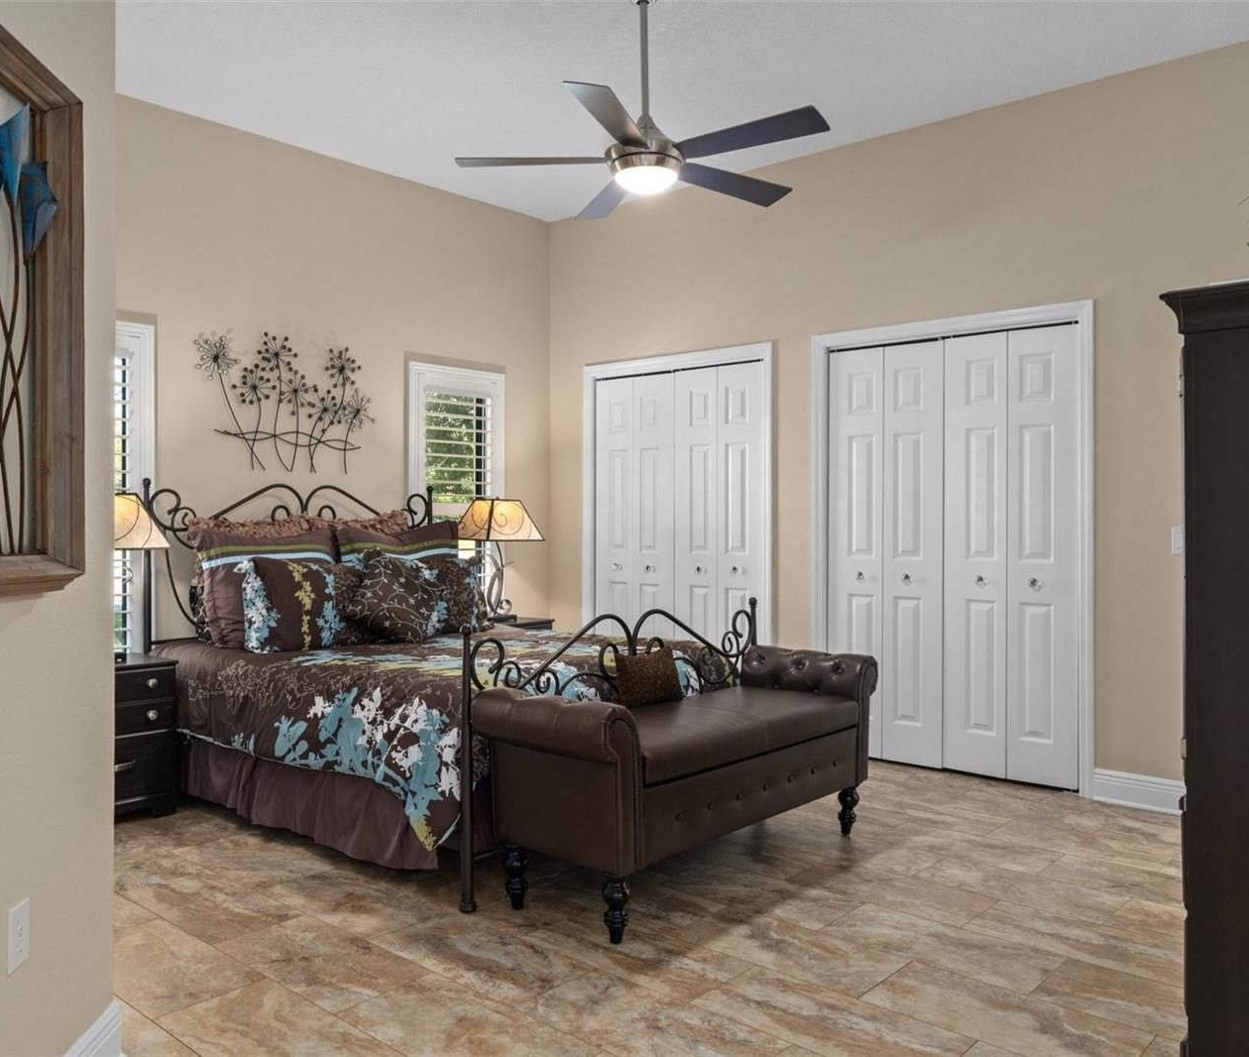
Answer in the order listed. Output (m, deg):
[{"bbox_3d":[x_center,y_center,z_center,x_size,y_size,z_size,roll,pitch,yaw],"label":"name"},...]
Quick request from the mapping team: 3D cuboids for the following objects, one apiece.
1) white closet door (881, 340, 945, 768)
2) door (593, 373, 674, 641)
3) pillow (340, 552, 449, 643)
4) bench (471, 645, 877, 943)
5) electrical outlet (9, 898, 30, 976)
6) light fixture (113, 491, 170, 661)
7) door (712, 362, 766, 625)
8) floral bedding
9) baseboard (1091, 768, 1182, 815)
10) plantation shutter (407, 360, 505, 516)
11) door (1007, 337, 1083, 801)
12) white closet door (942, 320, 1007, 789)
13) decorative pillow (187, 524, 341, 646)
[{"bbox_3d":[1.393,0.120,4.650,0.296,2.000,0.040,0,0,40],"label":"white closet door"},{"bbox_3d":[0.067,0.117,5.698,0.584,2.007,0.036,0,0,39],"label":"door"},{"bbox_3d":[-1.070,0.320,4.500,0.460,0.420,0.180,0,-24,-38],"label":"pillow"},{"bbox_3d":[0.258,0.809,3.306,0.513,0.680,1.554,0,0,42],"label":"bench"},{"bbox_3d":[-1.086,0.730,1.737,0.008,0.114,0.070,0,0,-4],"label":"electrical outlet"},{"bbox_3d":[-2.165,0.205,4.050,0.320,0.700,0.460,0,1,40],"label":"light fixture"},{"bbox_3d":[0.630,0.120,5.250,0.305,2.000,0.040,0,1,41],"label":"door"},{"bbox_3d":[-0.800,0.747,4.240,2.080,0.520,1.570,0,1,40],"label":"floral bedding"},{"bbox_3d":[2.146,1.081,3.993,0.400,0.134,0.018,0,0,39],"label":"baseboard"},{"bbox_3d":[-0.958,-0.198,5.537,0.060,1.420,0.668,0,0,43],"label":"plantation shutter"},{"bbox_3d":[1.840,0.127,4.270,0.305,2.000,0.040,0,1,41],"label":"door"},{"bbox_3d":[1.620,0.123,4.461,0.295,2.007,0.036,0,0,39],"label":"white closet door"},{"bbox_3d":[-1.630,0.270,4.430,0.180,0.500,0.660,-23,-14,38],"label":"decorative pillow"}]

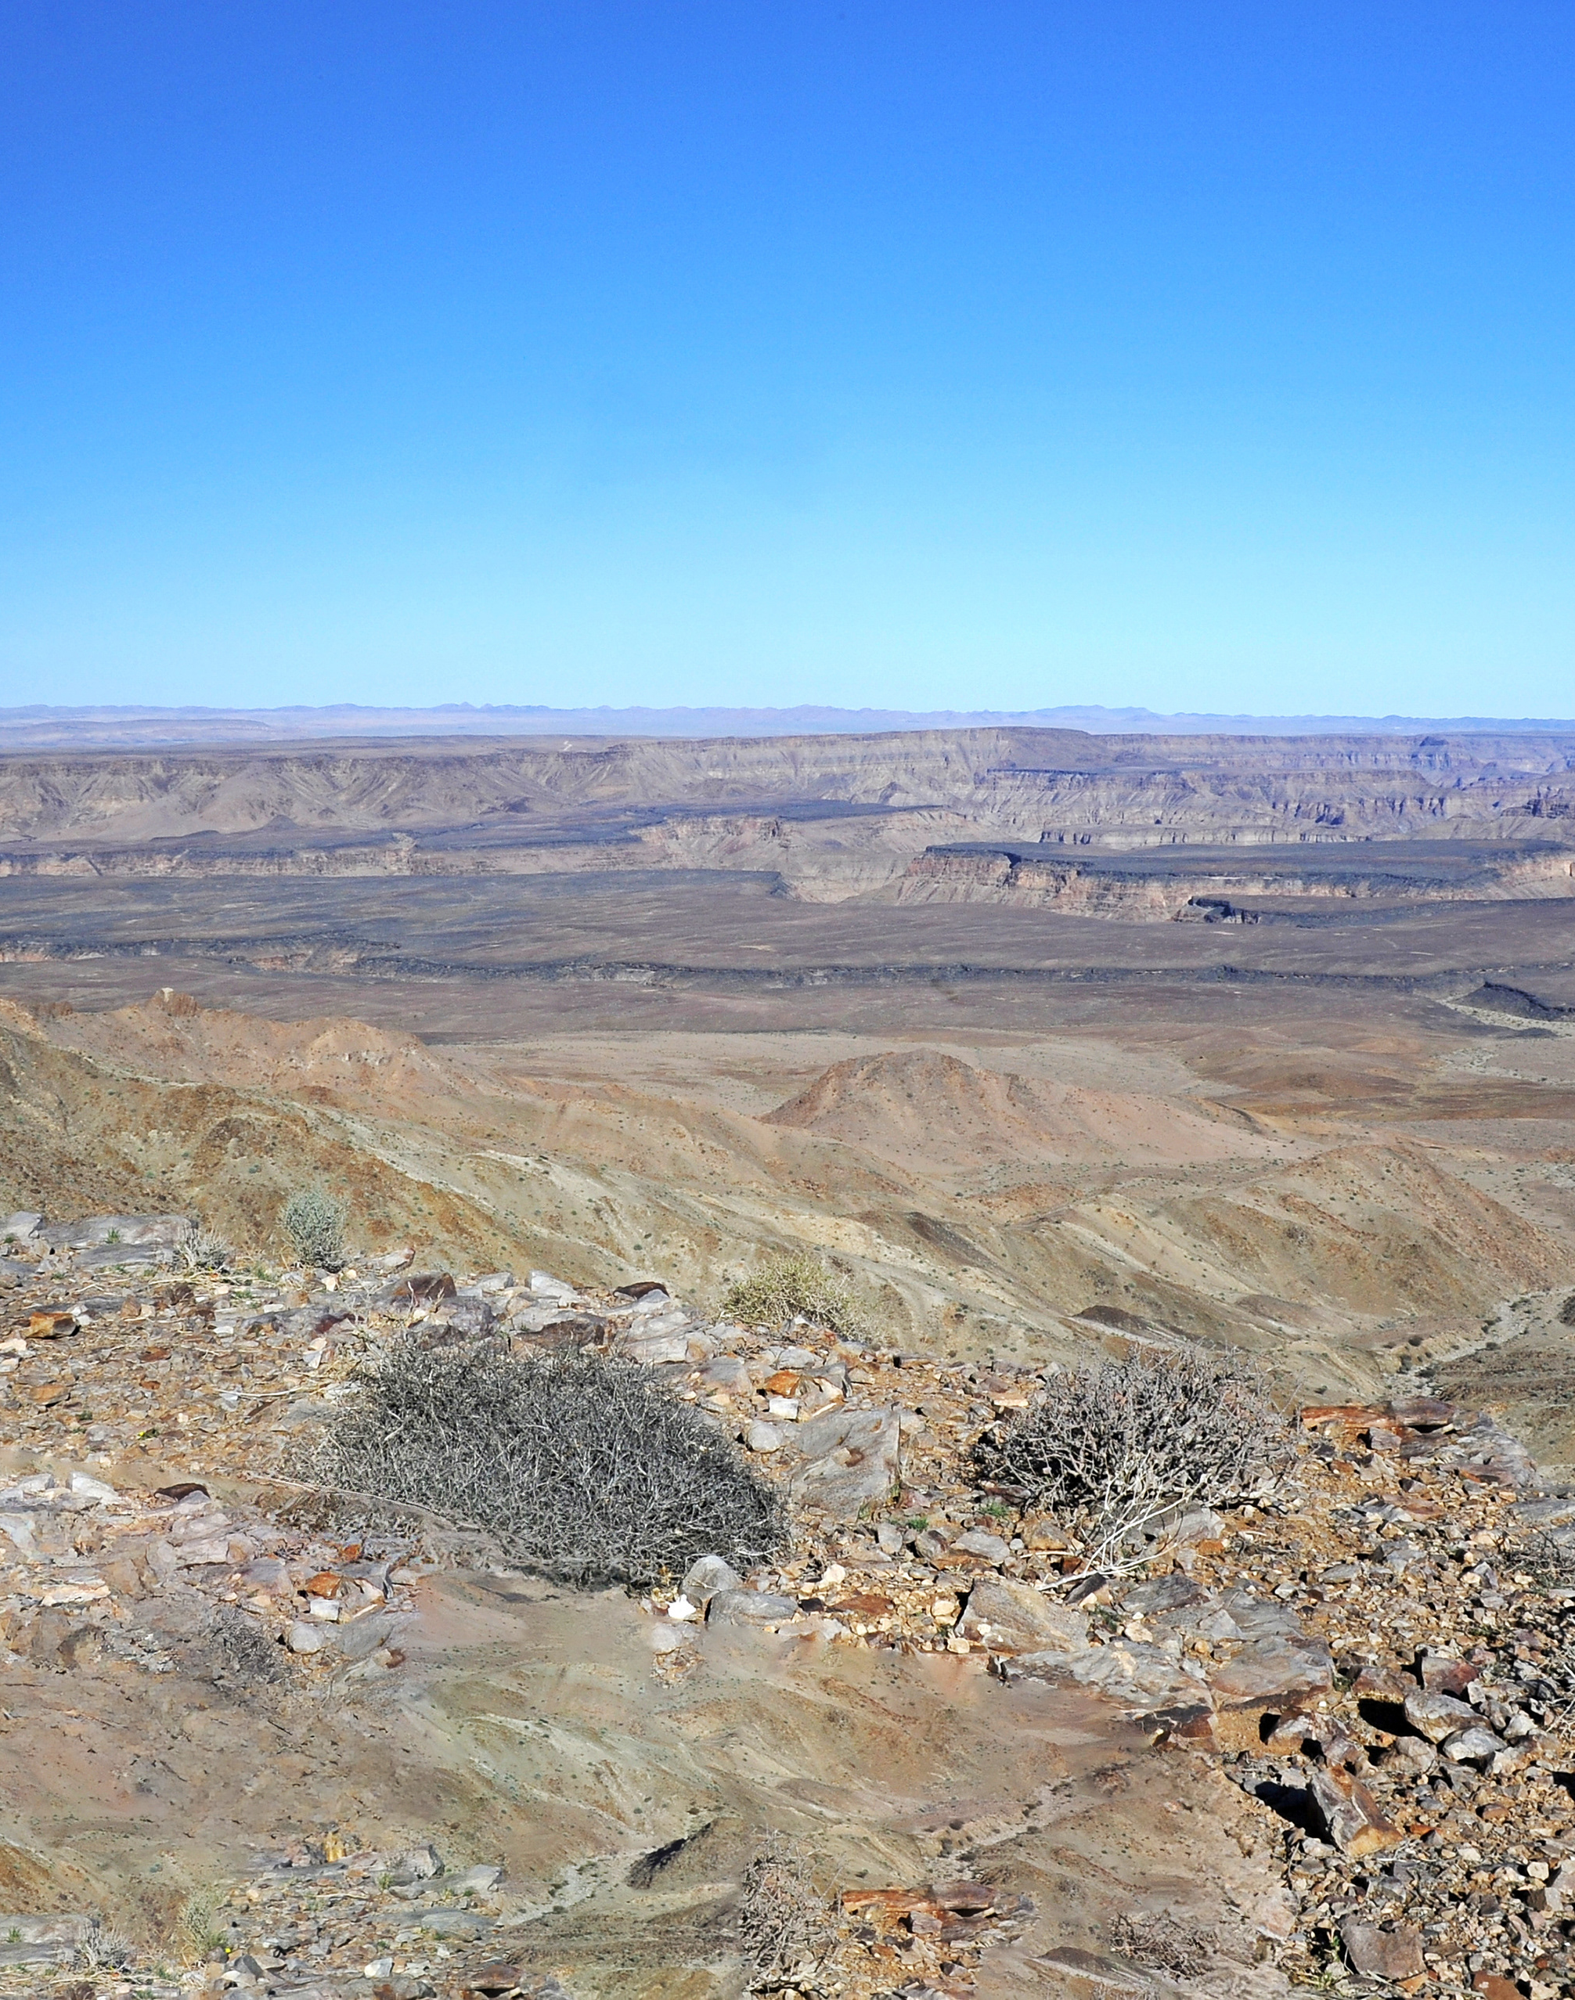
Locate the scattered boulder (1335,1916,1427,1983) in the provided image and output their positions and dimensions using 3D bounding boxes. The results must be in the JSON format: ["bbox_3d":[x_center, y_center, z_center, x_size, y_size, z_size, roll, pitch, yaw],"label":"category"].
[{"bbox_3d":[0.979,1.560,3.850,0.139,0.074,0.111,2,7,15],"label":"scattered boulder"}]

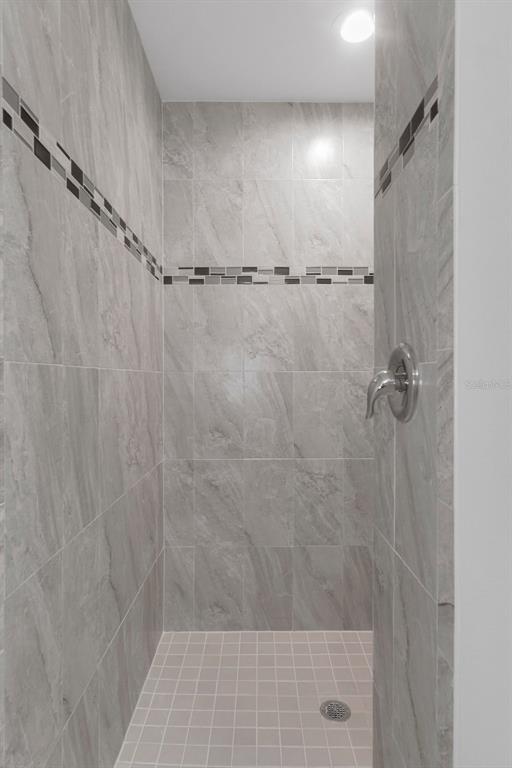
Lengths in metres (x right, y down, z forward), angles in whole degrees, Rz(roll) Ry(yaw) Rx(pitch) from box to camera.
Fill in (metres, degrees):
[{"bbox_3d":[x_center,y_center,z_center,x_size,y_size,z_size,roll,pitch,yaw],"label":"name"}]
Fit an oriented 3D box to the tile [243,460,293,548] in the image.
[{"bbox_3d":[0.064,0.590,2.013,0.245,0.431,0.010,0,1,0],"label":"tile"}]

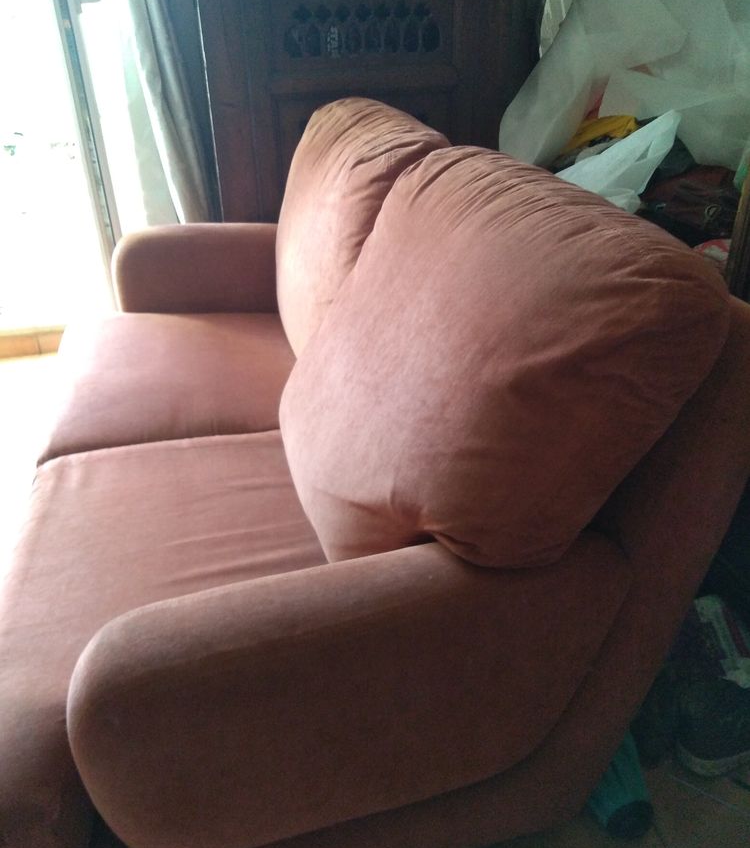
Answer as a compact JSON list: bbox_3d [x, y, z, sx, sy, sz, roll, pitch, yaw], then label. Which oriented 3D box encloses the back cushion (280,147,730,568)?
[{"bbox_3d":[0.110,-0.087,1.090,0.275,0.590,0.660,20,21,-26],"label":"back cushion"}]

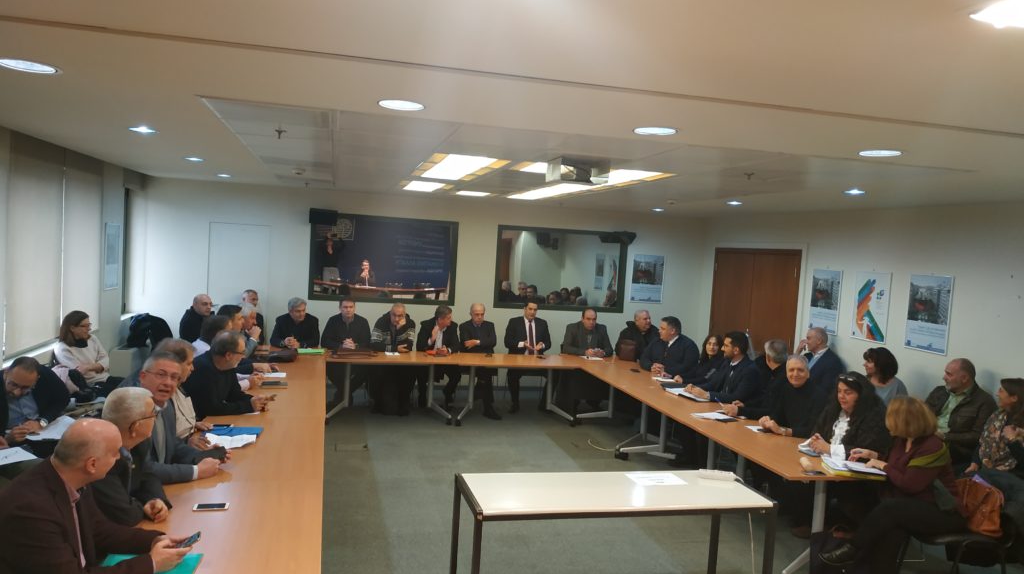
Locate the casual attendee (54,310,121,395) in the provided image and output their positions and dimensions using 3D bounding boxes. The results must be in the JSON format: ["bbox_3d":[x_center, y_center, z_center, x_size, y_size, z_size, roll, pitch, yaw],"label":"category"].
[{"bbox_3d":[-3.435,0.838,5.988,0.820,1.250,0.520,4,3,9],"label":"casual attendee"}]

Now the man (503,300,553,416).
[{"bbox_3d":[0.144,0.829,8.726,0.550,1.330,0.750,2,4,-15],"label":"man"}]

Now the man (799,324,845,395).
[{"bbox_3d":[2.874,1.104,7.418,0.850,1.340,0.520,3,3,-4],"label":"man"}]

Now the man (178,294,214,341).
[{"bbox_3d":[-3.314,0.719,7.566,0.740,1.280,0.530,5,4,25],"label":"man"}]

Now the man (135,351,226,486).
[{"bbox_3d":[-1.866,0.968,3.648,0.772,1.264,0.550,3,3,-2],"label":"man"}]

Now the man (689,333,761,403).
[{"bbox_3d":[2.047,1.078,6.710,0.800,1.300,0.550,3,4,-13],"label":"man"}]

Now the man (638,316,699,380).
[{"bbox_3d":[1.787,1.003,8.231,0.850,1.320,0.580,2,3,-18],"label":"man"}]

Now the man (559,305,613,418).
[{"bbox_3d":[0.962,0.930,8.976,0.600,1.290,0.780,3,3,-7],"label":"man"}]

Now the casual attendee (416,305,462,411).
[{"bbox_3d":[-0.870,0.823,8.329,0.530,1.270,0.740,2,4,-20],"label":"casual attendee"}]

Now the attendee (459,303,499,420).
[{"bbox_3d":[-0.381,0.867,8.613,0.500,1.290,0.820,3,3,-12],"label":"attendee"}]

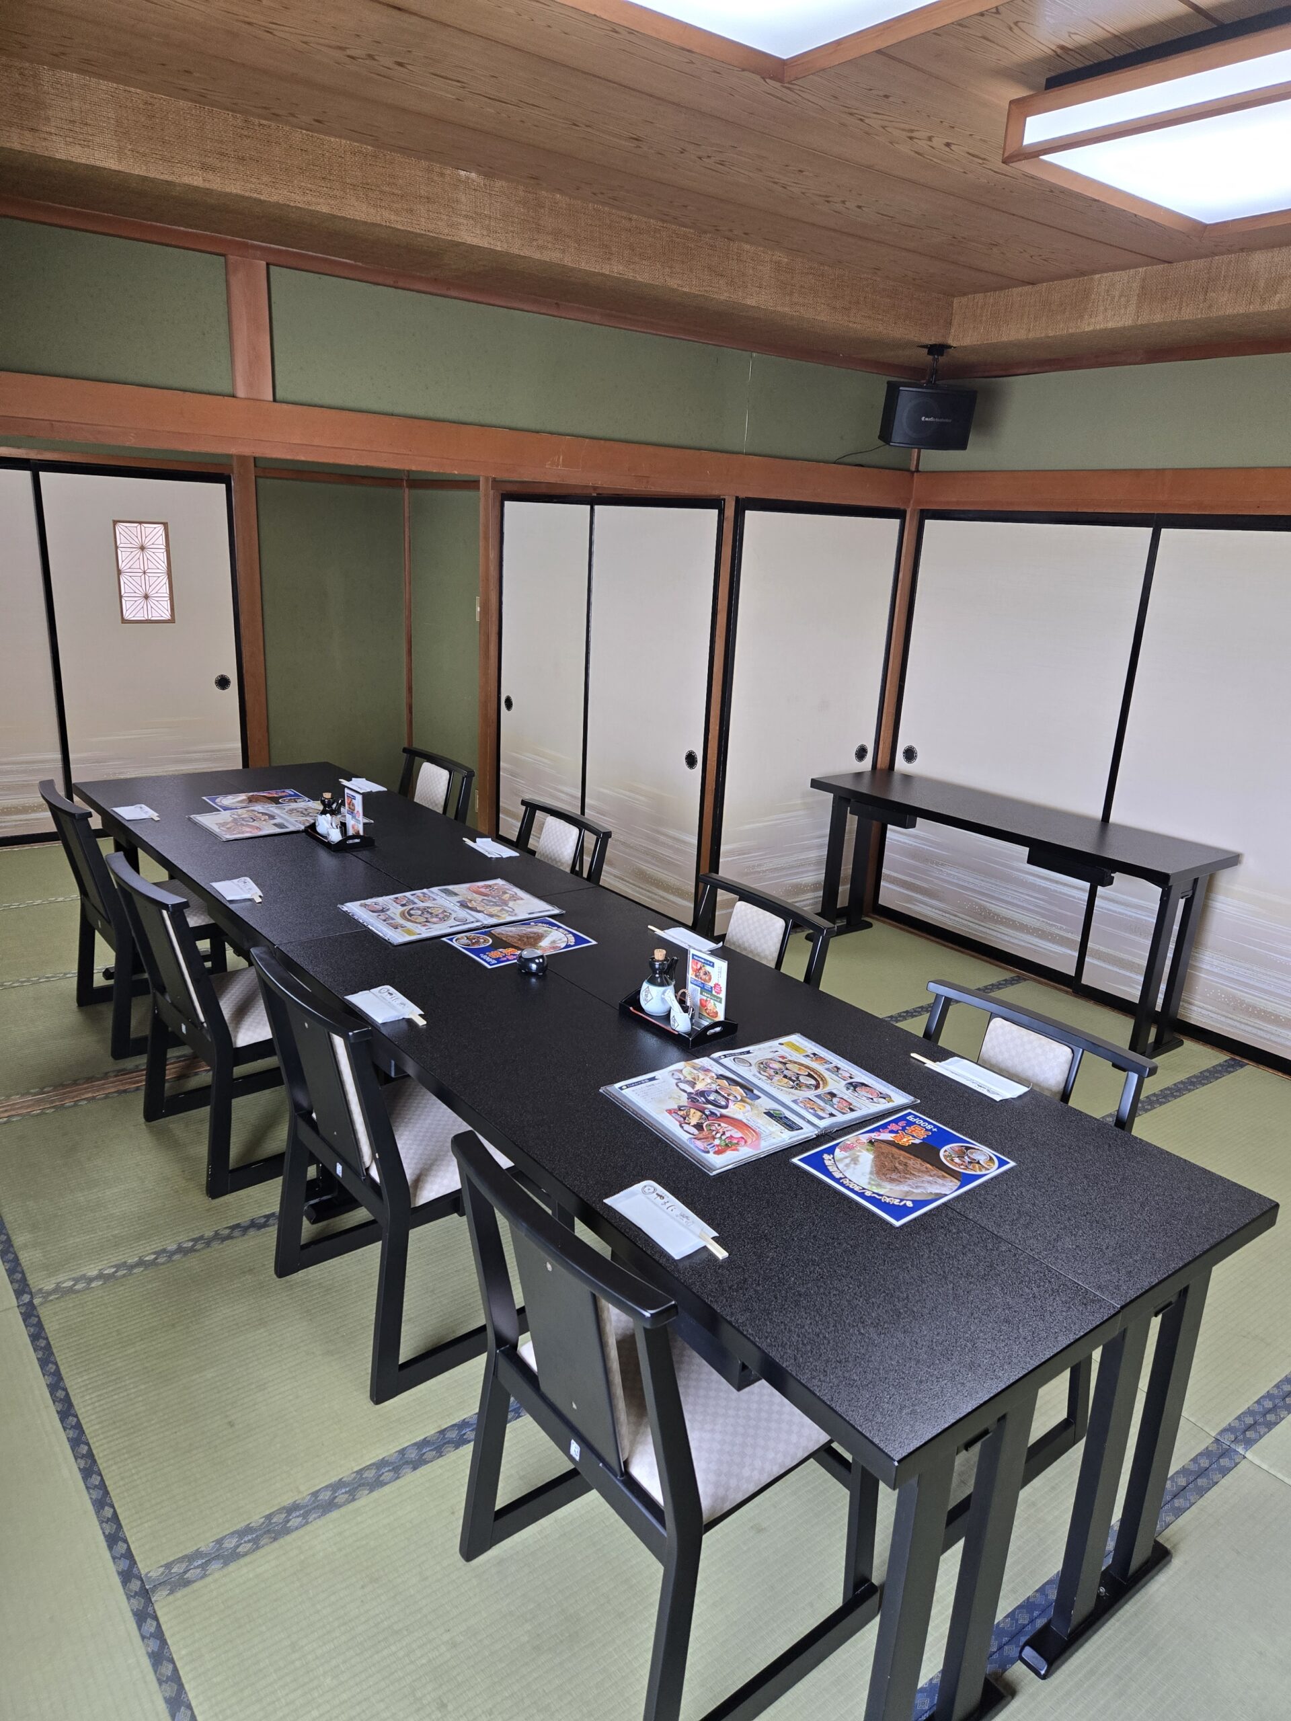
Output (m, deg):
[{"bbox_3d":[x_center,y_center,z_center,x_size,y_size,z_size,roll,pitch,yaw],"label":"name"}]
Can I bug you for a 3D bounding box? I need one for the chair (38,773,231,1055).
[{"bbox_3d":[-1.578,0.148,3.708,0.550,0.780,0.475,-10,20,-37],"label":"chair"}]

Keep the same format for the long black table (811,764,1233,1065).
[{"bbox_3d":[1.327,0.162,4.373,0.460,0.706,1.500,-11,21,-39],"label":"long black table"}]

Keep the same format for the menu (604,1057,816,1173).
[{"bbox_3d":[0.108,0.425,1.921,0.232,0.016,0.308,-10,20,-37],"label":"menu"}]

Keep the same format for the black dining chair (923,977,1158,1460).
[{"bbox_3d":[0.553,0.726,2.189,0.530,0.785,0.490,-11,22,-40],"label":"black dining chair"}]

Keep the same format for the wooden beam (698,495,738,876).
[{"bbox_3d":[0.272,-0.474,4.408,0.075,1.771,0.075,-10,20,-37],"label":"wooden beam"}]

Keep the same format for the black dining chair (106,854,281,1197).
[{"bbox_3d":[-1.056,0.376,3.070,0.530,0.785,0.490,-12,22,-41],"label":"black dining chair"}]

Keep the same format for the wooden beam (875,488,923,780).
[{"bbox_3d":[1.066,-0.612,5.025,0.095,1.771,0.085,-10,20,-37],"label":"wooden beam"}]

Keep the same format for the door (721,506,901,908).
[{"bbox_3d":[0.651,-0.544,4.723,0.910,1.765,0.030,-9,20,-36],"label":"door"}]

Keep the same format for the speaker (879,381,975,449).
[{"bbox_3d":[1.009,-1.600,4.108,0.285,0.200,0.165,1,30,-8],"label":"speaker"}]

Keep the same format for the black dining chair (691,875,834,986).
[{"bbox_3d":[0.080,0.501,2.795,0.550,0.780,0.475,-10,20,-37],"label":"black dining chair"}]

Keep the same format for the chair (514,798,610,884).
[{"bbox_3d":[-0.458,0.267,3.551,0.530,0.785,0.490,-10,21,-38],"label":"chair"}]

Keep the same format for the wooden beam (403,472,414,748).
[{"bbox_3d":[-1.378,-1.269,6.682,0.045,1.861,0.045,-10,20,-37],"label":"wooden beam"}]

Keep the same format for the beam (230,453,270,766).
[{"bbox_3d":[-2.105,-1.159,6.124,0.110,1.886,0.100,-10,20,-37],"label":"beam"}]

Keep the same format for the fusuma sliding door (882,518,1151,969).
[{"bbox_3d":[1.434,-0.473,4.622,0.030,1.770,1.050,-9,20,-36],"label":"fusuma sliding door"}]

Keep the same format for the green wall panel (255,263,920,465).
[{"bbox_3d":[0.032,-1.594,3.874,2.600,0.345,0.020,-9,20,-36],"label":"green wall panel"}]

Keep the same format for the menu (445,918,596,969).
[{"bbox_3d":[-0.295,0.193,2.716,0.297,0.004,0.210,-10,21,-37],"label":"menu"}]

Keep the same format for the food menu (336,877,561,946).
[{"bbox_3d":[-0.480,0.126,2.846,0.465,0.014,0.312,-10,20,-37],"label":"food menu"}]

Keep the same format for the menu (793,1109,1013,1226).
[{"bbox_3d":[0.413,0.477,1.816,0.295,0.006,0.211,-10,20,-37],"label":"menu"}]

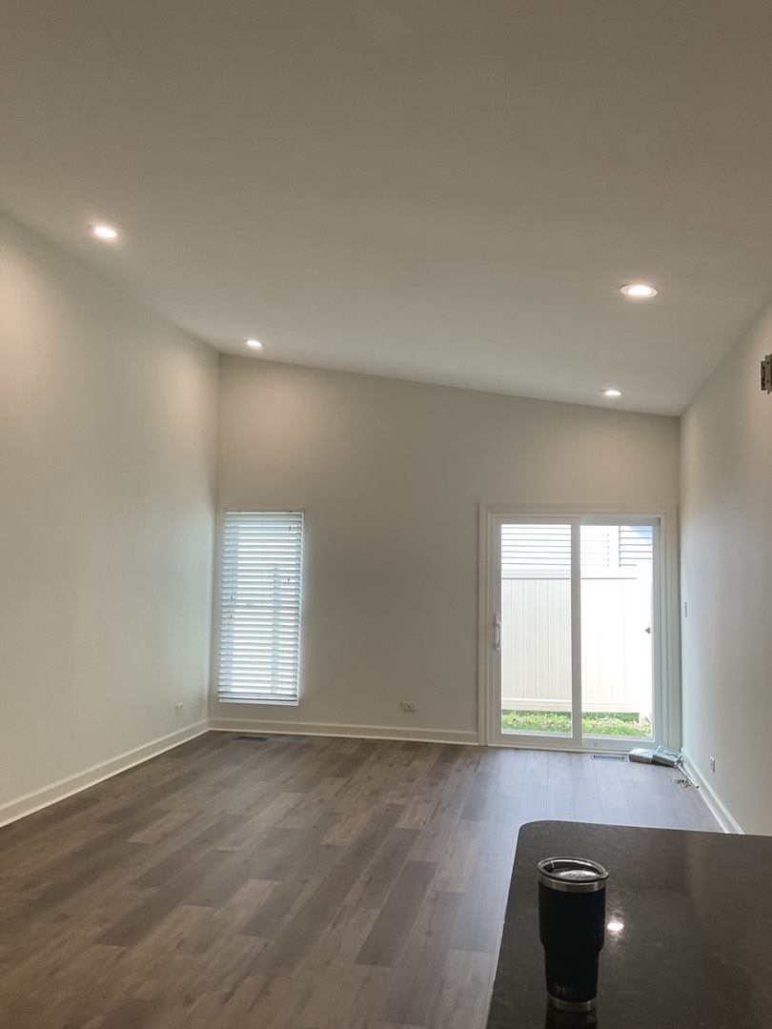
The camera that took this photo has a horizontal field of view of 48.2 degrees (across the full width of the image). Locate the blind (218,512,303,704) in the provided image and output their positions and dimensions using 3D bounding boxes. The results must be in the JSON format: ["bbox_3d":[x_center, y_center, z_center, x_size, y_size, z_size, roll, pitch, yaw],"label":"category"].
[{"bbox_3d":[-1.157,0.842,7.941,0.755,1.720,0.065,0,-3,11],"label":"blind"}]

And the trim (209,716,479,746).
[{"bbox_3d":[-0.422,1.950,7.753,2.490,0.122,0.022,0,-3,11],"label":"trim"}]

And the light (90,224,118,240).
[{"bbox_3d":[-1.614,-1.617,4.941,0.170,0.030,0.170,10,-2,12],"label":"light"}]

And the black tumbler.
[{"bbox_3d":[0.290,0.655,1.345,0.104,0.200,0.104,1,-3,0],"label":"black tumbler"}]

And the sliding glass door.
[{"bbox_3d":[1.631,1.016,7.443,1.480,2.025,0.120,0,-3,11],"label":"sliding glass door"}]

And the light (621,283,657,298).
[{"bbox_3d":[1.276,-1.124,4.347,0.180,0.030,0.180,10,-2,12],"label":"light"}]

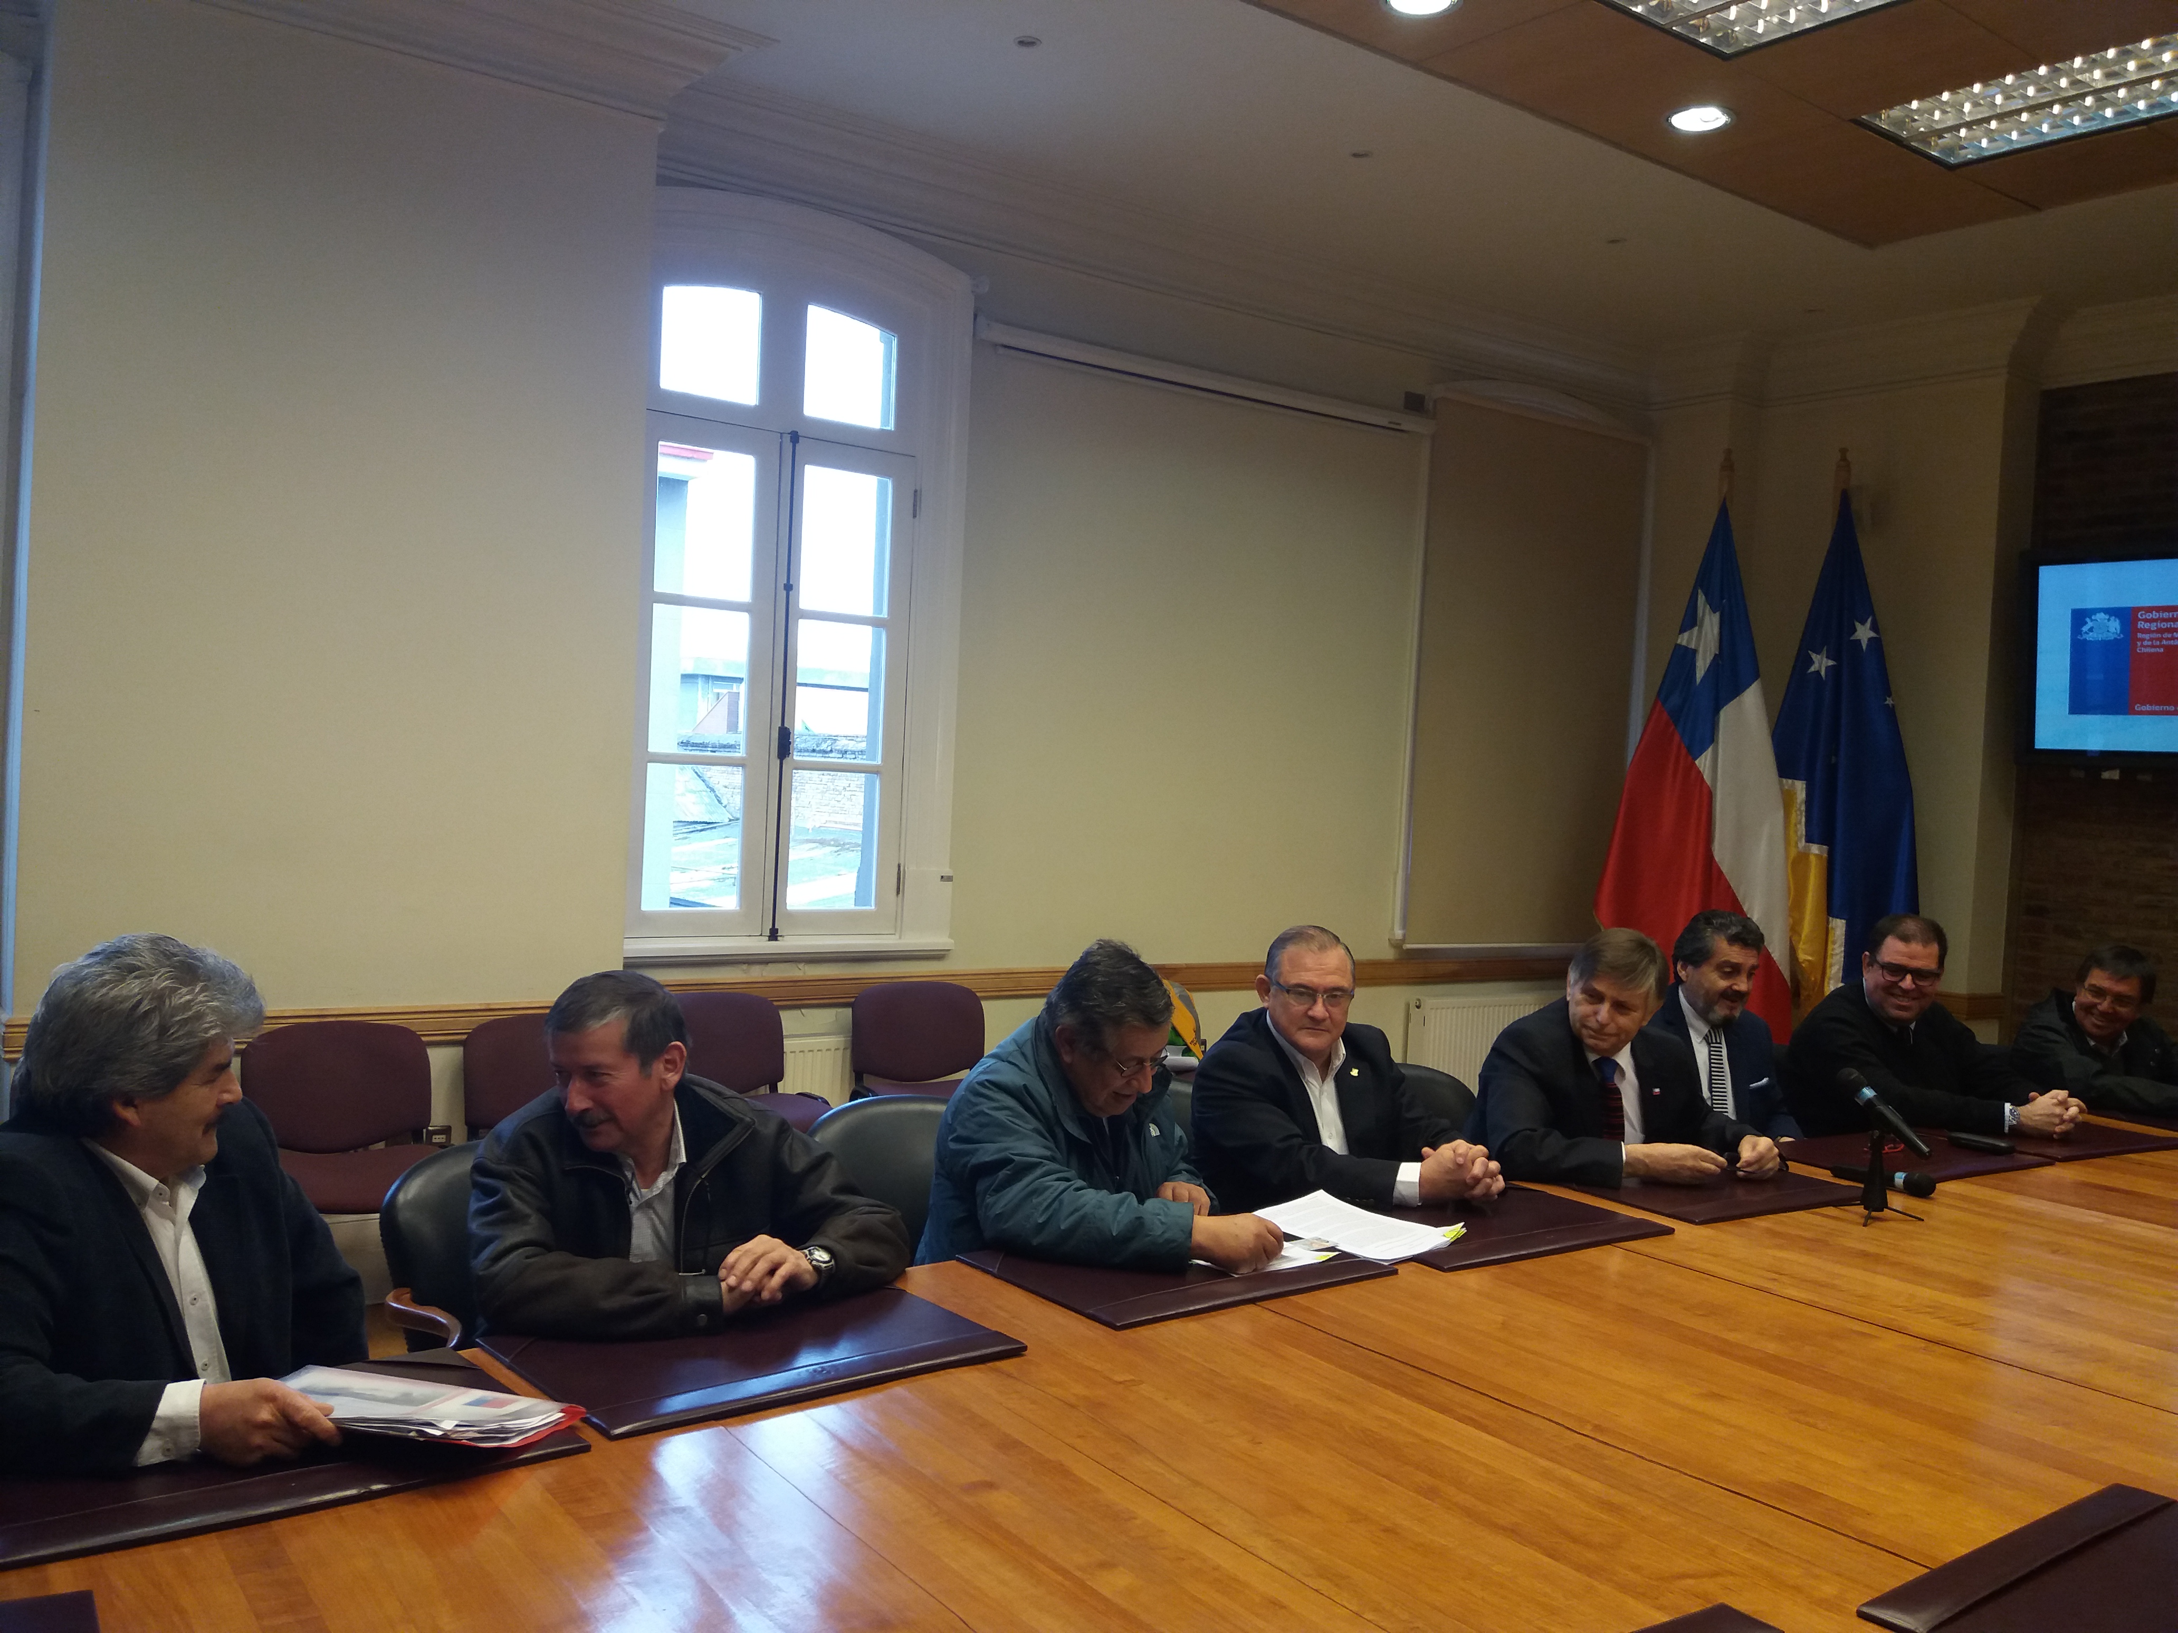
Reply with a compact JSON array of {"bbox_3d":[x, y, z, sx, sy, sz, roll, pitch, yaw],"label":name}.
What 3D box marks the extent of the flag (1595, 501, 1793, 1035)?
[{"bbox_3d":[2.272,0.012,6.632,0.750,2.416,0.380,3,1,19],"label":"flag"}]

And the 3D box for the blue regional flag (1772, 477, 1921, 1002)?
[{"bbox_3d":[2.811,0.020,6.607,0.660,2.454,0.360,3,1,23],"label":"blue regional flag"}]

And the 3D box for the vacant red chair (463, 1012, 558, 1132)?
[{"bbox_3d":[-1.321,0.934,4.565,0.530,0.810,0.560,2,2,-35],"label":"vacant red chair"}]

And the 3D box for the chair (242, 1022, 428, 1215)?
[{"bbox_3d":[-1.763,0.919,4.227,0.530,0.810,0.560,2,2,-35],"label":"chair"}]

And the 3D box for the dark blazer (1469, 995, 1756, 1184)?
[{"bbox_3d":[1.003,0.685,3.691,0.560,0.580,0.520,2,2,-35],"label":"dark blazer"}]

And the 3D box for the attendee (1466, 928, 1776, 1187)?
[{"bbox_3d":[1.000,0.846,3.687,0.570,1.260,0.700,2,2,-35],"label":"attendee"}]

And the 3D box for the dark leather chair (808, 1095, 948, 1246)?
[{"bbox_3d":[-0.152,0.975,3.162,0.600,0.910,0.620,2,2,-35],"label":"dark leather chair"}]

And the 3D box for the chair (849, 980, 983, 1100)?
[{"bbox_3d":[-0.457,0.953,5.617,0.530,0.810,0.560,2,2,-35],"label":"chair"}]

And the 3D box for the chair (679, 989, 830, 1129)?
[{"bbox_3d":[-1.029,0.935,5.138,0.530,0.810,0.560,2,2,-35],"label":"chair"}]

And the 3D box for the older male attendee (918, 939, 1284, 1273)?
[{"bbox_3d":[-0.030,0.816,2.945,0.560,1.250,0.700,2,2,-35],"label":"older male attendee"}]

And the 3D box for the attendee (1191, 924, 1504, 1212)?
[{"bbox_3d":[0.426,0.831,3.304,0.560,1.250,0.660,2,2,-35],"label":"attendee"}]

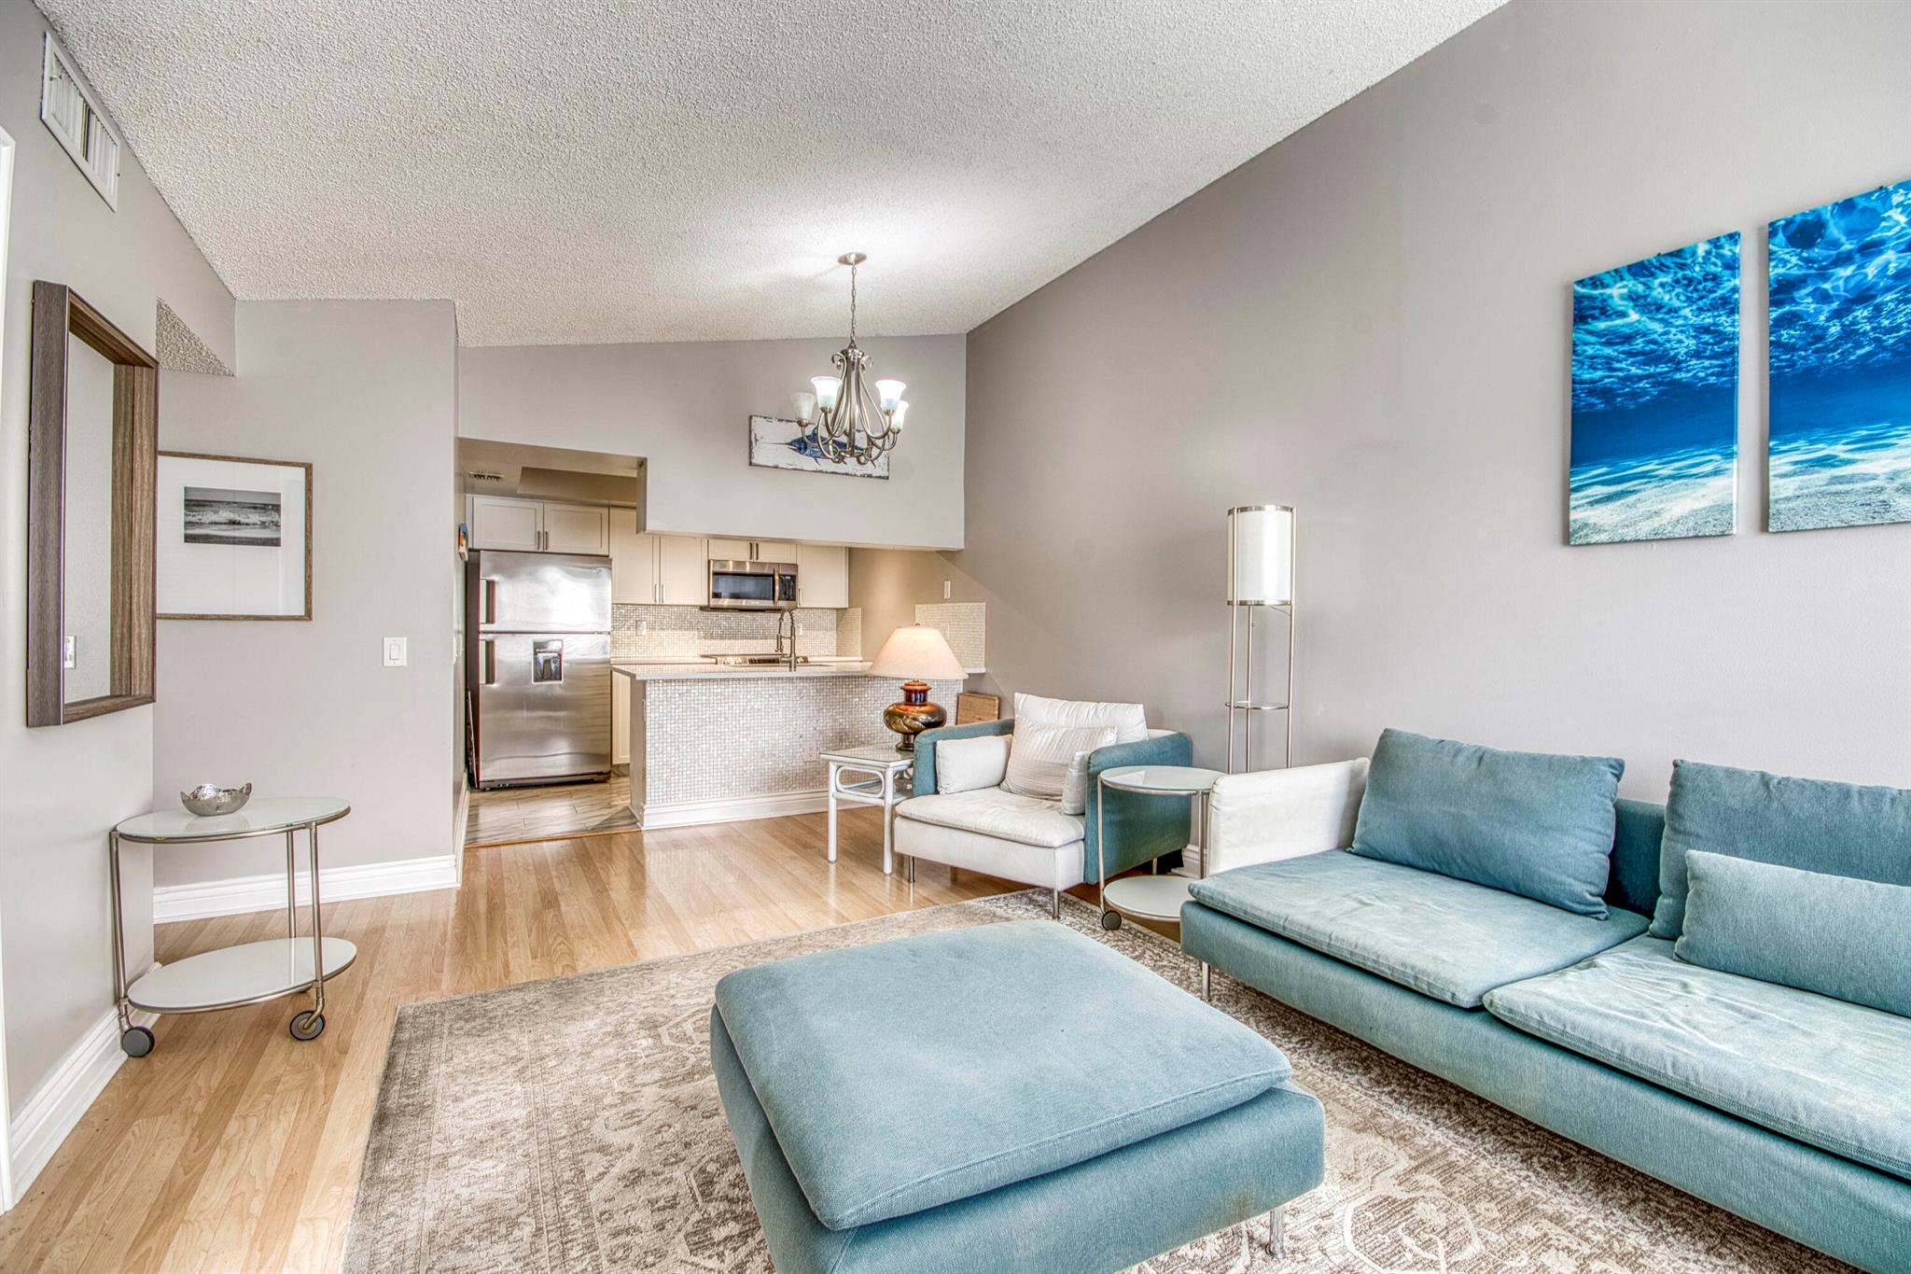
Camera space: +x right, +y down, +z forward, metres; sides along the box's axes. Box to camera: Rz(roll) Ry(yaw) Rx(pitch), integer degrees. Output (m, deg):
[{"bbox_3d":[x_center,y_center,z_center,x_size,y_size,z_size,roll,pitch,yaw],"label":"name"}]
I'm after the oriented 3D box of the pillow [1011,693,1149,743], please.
[{"bbox_3d":[0.629,0.520,4.016,0.680,0.450,0.200,1,-14,37],"label":"pillow"}]

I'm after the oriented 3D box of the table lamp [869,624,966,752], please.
[{"bbox_3d":[-0.219,0.263,4.241,0.510,0.670,0.510,0,0,0],"label":"table lamp"}]

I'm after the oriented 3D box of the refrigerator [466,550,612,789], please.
[{"bbox_3d":[-3.139,0.242,6.055,0.850,1.680,0.770,1,0,-31],"label":"refrigerator"}]

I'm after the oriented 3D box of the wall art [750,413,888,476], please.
[{"bbox_3d":[-0.846,-1.219,5.155,0.945,0.310,0.030,0,0,-30],"label":"wall art"}]

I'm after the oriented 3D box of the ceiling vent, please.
[{"bbox_3d":[-2.019,-1.169,1.837,0.020,0.188,0.380,0,0,-30],"label":"ceiling vent"}]

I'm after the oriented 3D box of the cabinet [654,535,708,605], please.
[{"bbox_3d":[-2.311,-0.634,6.691,0.388,0.743,0.340,1,0,-31],"label":"cabinet"}]

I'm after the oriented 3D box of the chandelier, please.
[{"bbox_3d":[-0.500,-1.352,3.867,0.560,1.040,0.560,0,0,0],"label":"chandelier"}]

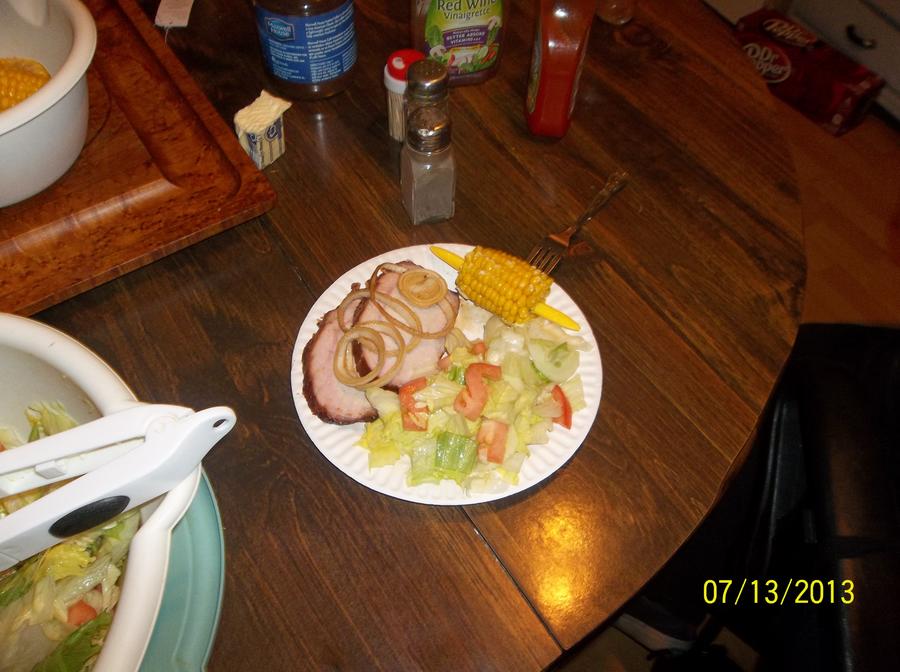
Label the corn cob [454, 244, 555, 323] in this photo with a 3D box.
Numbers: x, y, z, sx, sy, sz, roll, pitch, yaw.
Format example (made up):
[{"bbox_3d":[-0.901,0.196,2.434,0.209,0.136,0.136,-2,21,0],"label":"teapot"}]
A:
[{"bbox_3d":[0.041,-0.039,0.542,0.067,0.047,0.047,32,59,24],"label":"corn cob"}]

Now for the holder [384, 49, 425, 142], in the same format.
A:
[{"bbox_3d":[-0.041,-0.223,0.658,0.038,0.082,0.038,3,55,0],"label":"holder"}]

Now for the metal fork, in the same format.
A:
[{"bbox_3d":[0.111,-0.099,0.611,0.025,0.020,0.185,32,54,19],"label":"metal fork"}]

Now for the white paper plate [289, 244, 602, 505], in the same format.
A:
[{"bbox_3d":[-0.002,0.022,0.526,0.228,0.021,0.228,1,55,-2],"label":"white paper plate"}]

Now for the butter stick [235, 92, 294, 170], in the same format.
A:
[{"bbox_3d":[-0.174,-0.191,0.653,0.036,0.043,0.042,33,60,19],"label":"butter stick"}]

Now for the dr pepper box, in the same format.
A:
[{"bbox_3d":[0.978,-0.736,1.959,0.128,0.124,0.402,-31,61,-22],"label":"dr pepper box"}]

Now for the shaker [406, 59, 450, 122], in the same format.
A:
[{"bbox_3d":[-0.020,-0.198,0.631,0.038,0.098,0.038,-11,56,-10],"label":"shaker"}]

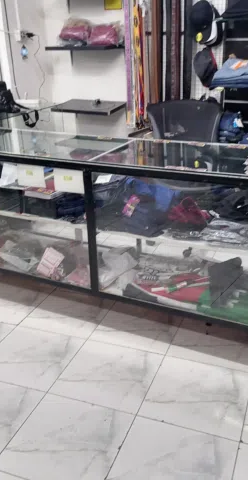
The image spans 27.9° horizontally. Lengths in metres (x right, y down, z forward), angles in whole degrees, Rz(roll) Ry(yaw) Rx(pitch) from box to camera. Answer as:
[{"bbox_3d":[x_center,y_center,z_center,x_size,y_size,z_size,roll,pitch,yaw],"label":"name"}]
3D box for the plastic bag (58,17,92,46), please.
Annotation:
[{"bbox_3d":[-0.407,-1.751,4.216,0.240,0.200,0.190,9,25,25],"label":"plastic bag"}]

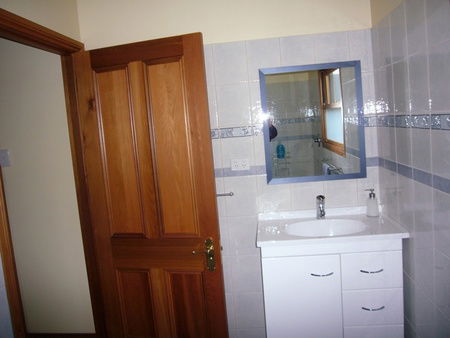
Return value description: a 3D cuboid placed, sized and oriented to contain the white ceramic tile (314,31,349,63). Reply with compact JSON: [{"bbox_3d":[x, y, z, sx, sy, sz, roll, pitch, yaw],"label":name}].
[{"bbox_3d":[0.615,-0.663,2.087,0.200,0.245,0.010,-4,7,6],"label":"white ceramic tile"}]

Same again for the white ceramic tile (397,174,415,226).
[{"bbox_3d":[0.894,0.159,1.809,0.010,0.250,0.200,-5,7,6],"label":"white ceramic tile"}]

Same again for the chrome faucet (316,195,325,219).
[{"bbox_3d":[0.560,0.226,2.104,0.048,0.140,0.115,-4,7,6],"label":"chrome faucet"}]

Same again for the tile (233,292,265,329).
[{"bbox_3d":[0.173,0.933,2.402,0.201,0.250,0.010,-5,7,6],"label":"tile"}]

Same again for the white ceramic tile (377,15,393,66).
[{"bbox_3d":[0.834,-0.663,1.910,0.010,0.250,0.200,-5,7,6],"label":"white ceramic tile"}]

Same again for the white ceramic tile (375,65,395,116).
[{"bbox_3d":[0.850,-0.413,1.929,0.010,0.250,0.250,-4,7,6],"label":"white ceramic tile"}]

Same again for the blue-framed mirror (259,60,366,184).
[{"bbox_3d":[0.526,-0.266,2.157,0.585,0.689,0.025,-4,7,6],"label":"blue-framed mirror"}]

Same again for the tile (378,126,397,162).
[{"bbox_3d":[0.881,-0.142,2.009,0.010,0.185,0.285,-4,7,6],"label":"tile"}]

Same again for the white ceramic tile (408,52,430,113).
[{"bbox_3d":[0.802,-0.353,1.500,0.010,0.250,0.200,-4,7,6],"label":"white ceramic tile"}]

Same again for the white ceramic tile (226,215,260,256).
[{"bbox_3d":[0.124,0.419,2.296,0.200,0.252,0.010,-4,7,6],"label":"white ceramic tile"}]

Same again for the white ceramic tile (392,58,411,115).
[{"bbox_3d":[0.824,-0.380,1.695,0.010,0.250,0.200,-4,7,6],"label":"white ceramic tile"}]

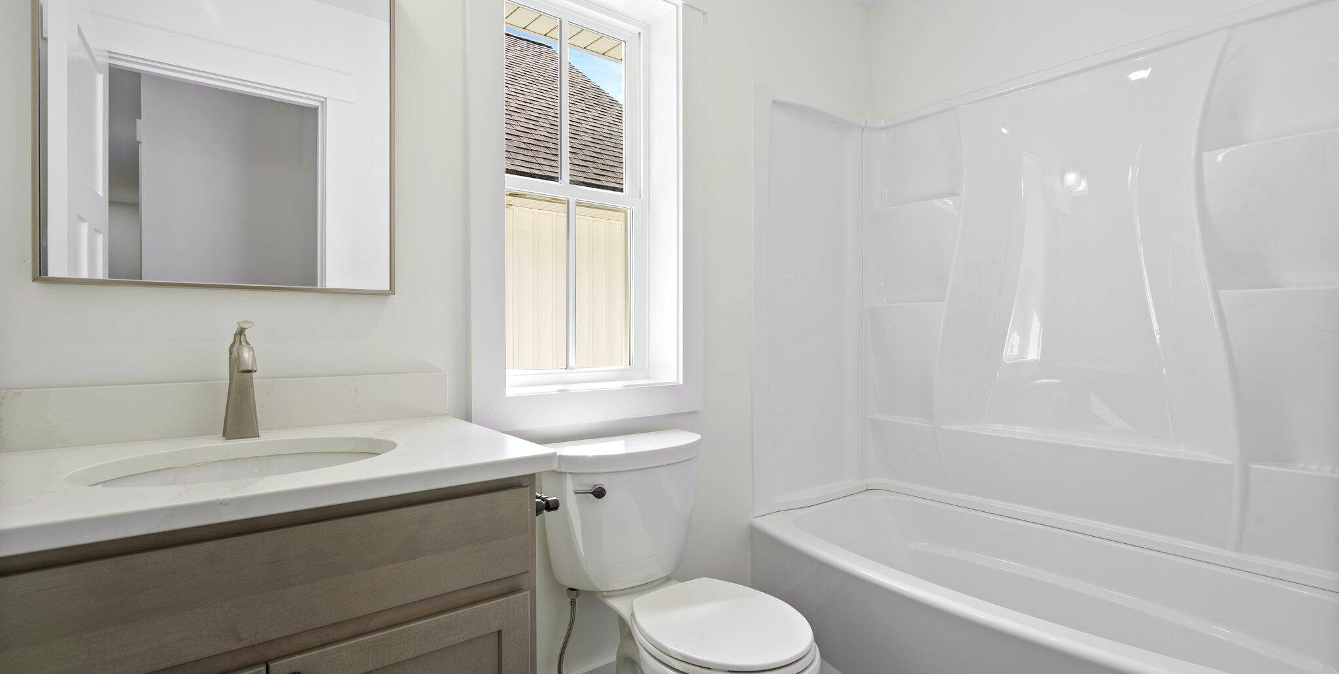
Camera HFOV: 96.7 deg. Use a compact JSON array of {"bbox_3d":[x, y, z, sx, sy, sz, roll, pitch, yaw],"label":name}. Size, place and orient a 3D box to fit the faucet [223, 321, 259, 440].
[{"bbox_3d":[-0.763,0.080,1.068,0.050,0.215,0.164,0,0,-38],"label":"faucet"}]

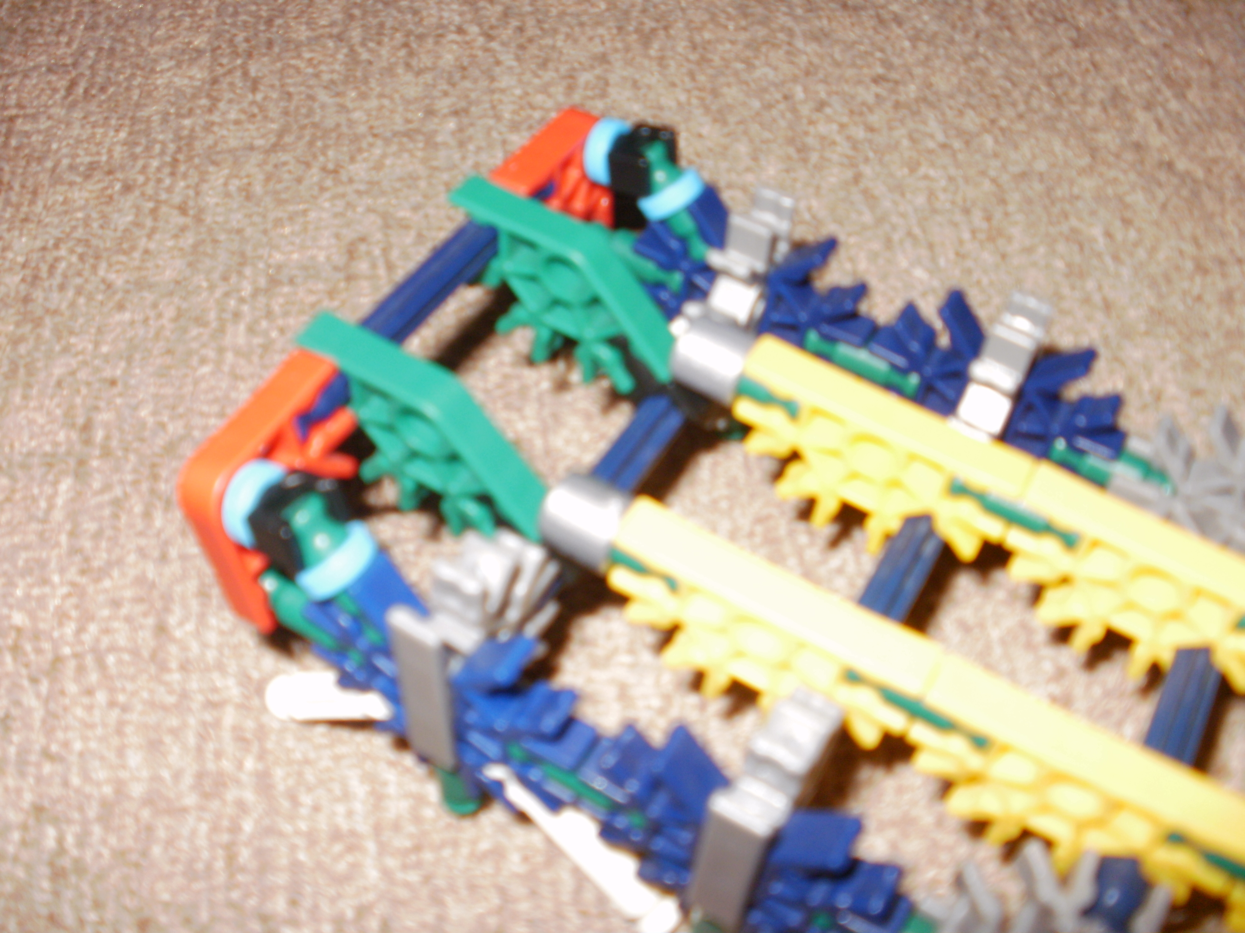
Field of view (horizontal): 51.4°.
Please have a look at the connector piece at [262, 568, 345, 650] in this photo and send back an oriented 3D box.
[{"bbox_3d":[-0.037,0.017,0.161,0.017,0.006,0.006,27,55,16],"label":"connector piece"}]

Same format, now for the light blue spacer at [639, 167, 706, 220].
[{"bbox_3d":[0.007,-0.039,0.185,0.004,0.010,0.010,52,54,-21],"label":"light blue spacer"}]

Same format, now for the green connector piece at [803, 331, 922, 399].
[{"bbox_3d":[0.036,-0.015,0.191,0.017,0.006,0.006,27,55,16],"label":"green connector piece"}]

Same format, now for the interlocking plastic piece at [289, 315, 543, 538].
[{"bbox_3d":[-0.024,-0.003,0.166,0.035,0.023,0.006,27,55,16],"label":"interlocking plastic piece"}]

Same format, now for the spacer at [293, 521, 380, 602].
[{"bbox_3d":[-0.032,0.010,0.143,0.004,0.010,0.010,52,54,-21],"label":"spacer"}]

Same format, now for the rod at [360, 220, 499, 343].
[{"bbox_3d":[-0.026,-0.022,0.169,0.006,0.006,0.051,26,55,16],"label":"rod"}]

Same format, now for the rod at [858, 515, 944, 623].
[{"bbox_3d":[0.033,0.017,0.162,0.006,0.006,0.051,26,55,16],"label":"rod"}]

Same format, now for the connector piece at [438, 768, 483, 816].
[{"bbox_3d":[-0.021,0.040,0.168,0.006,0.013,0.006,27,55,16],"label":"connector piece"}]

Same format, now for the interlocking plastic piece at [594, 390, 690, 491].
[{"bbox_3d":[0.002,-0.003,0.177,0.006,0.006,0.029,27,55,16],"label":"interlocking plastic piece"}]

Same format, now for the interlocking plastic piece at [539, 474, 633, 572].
[{"bbox_3d":[-0.004,0.007,0.155,0.008,0.010,0.010,26,55,16],"label":"interlocking plastic piece"}]

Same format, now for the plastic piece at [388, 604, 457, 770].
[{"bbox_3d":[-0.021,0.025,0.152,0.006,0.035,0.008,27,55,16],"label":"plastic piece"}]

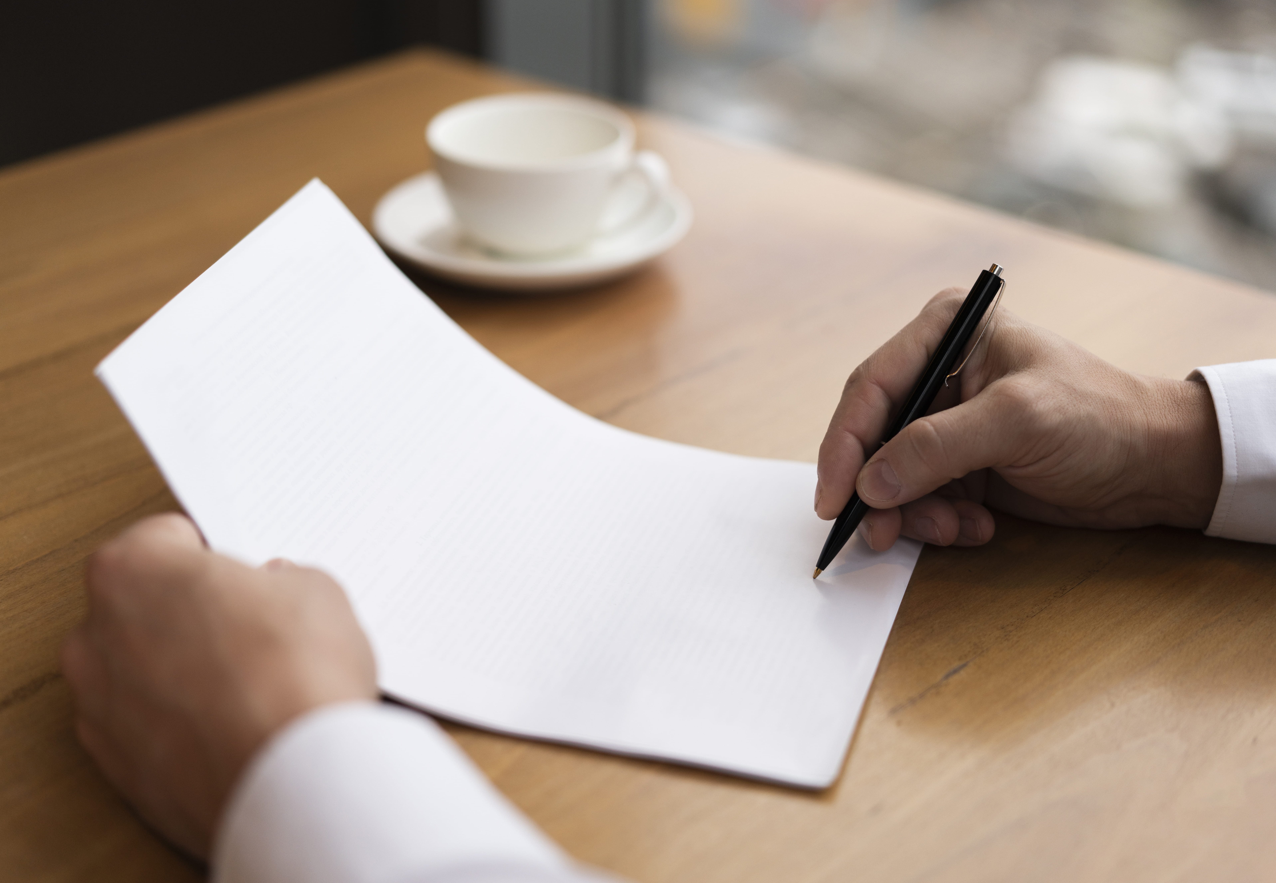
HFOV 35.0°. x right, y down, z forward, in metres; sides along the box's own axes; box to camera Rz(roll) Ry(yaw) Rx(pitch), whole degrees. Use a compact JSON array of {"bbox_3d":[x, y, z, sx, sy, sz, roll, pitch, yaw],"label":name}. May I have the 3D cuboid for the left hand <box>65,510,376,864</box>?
[{"bbox_3d":[-0.138,0.071,0.643,0.102,0.078,0.130,-13,32,-23],"label":"left hand"}]

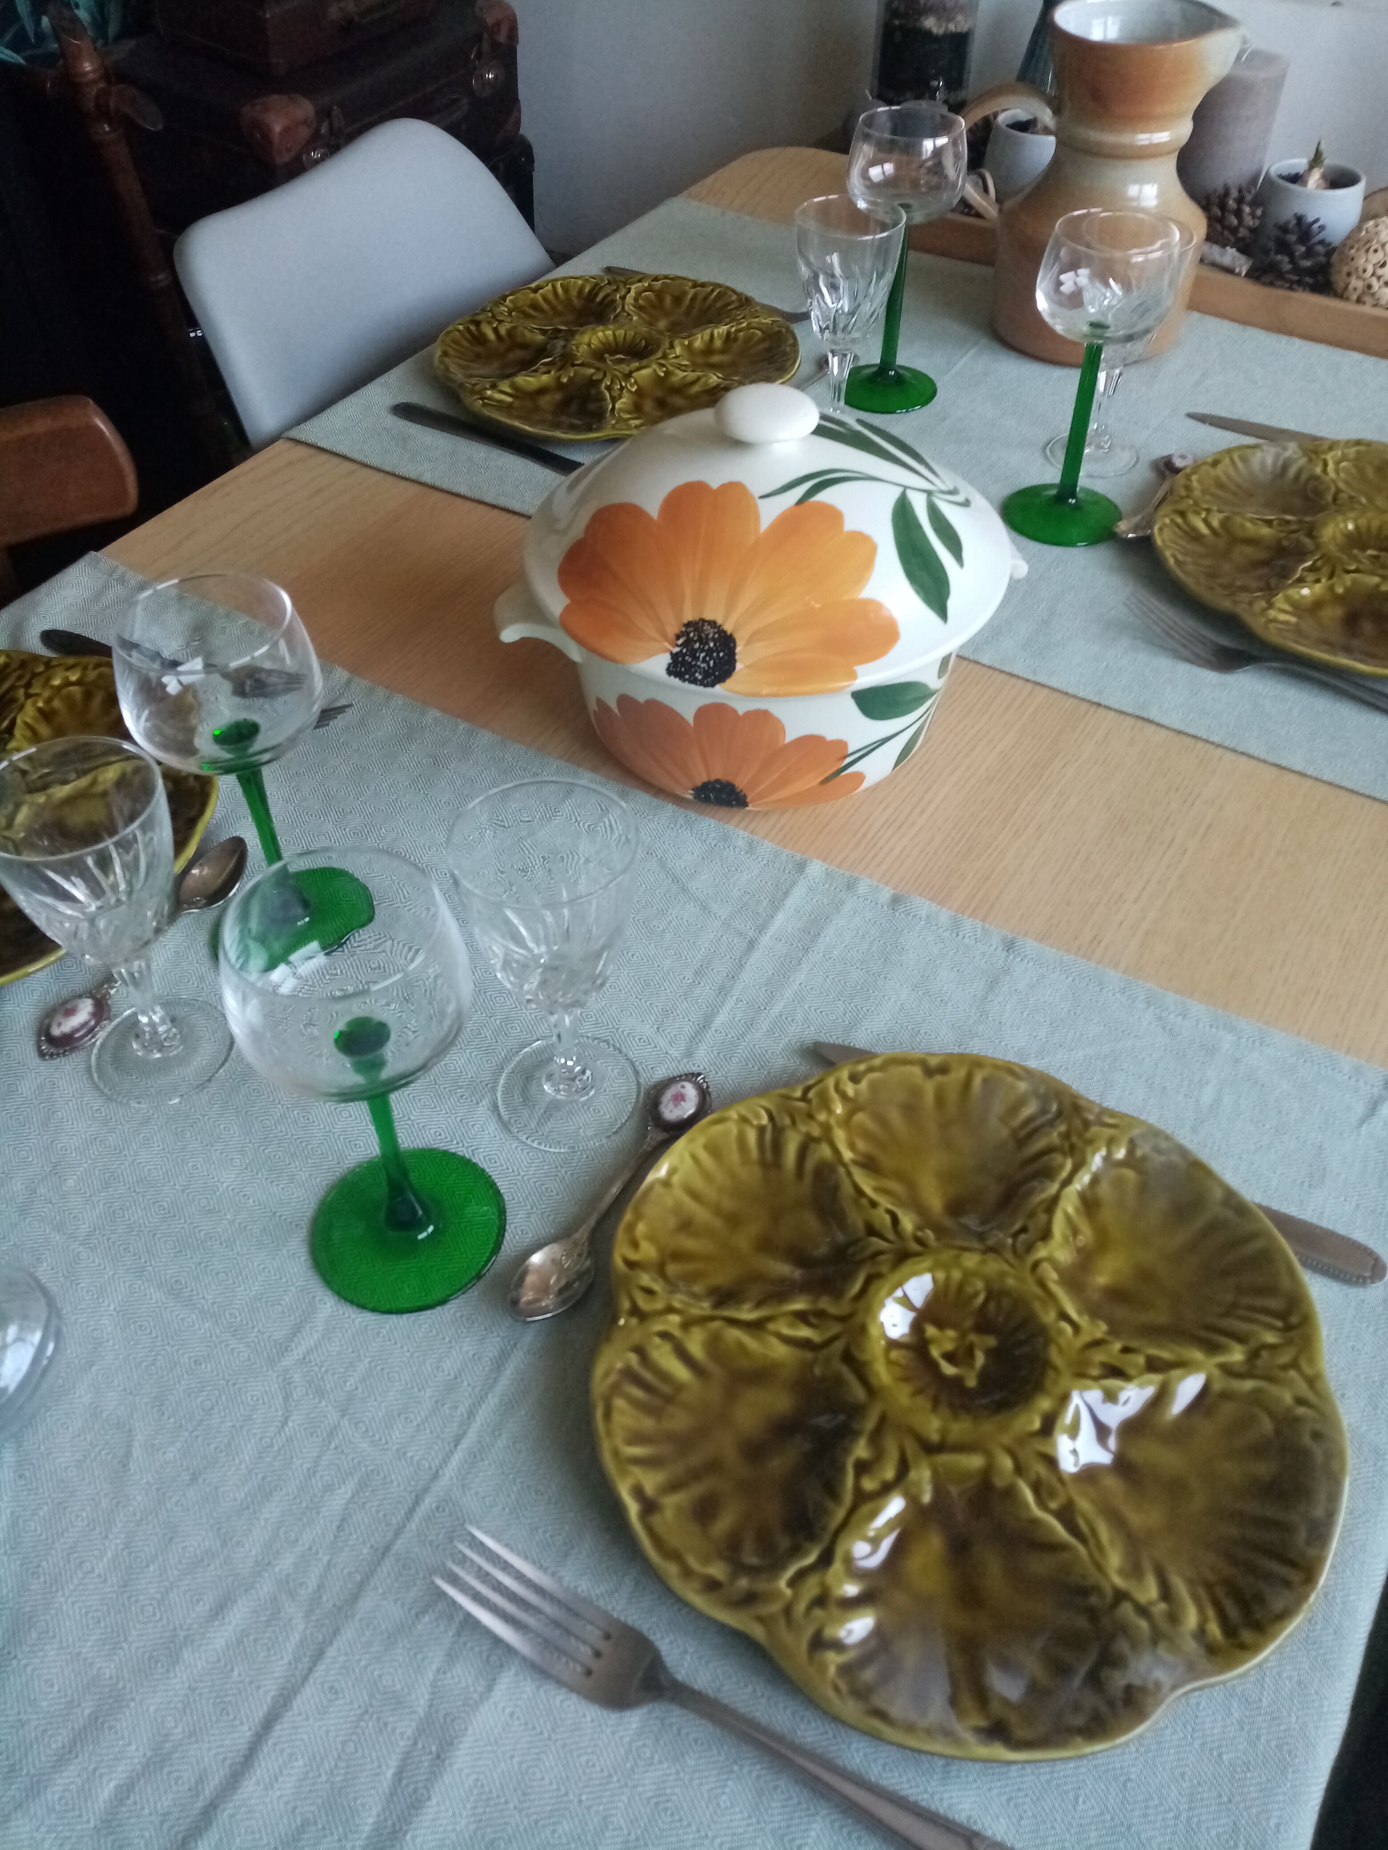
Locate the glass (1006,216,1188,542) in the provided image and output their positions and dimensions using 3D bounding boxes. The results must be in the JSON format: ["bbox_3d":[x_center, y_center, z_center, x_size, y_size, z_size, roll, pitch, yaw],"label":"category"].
[{"bbox_3d":[0.229,-0.314,0.806,0.078,0.168,0.078,1,47,-1],"label":"glass"}]

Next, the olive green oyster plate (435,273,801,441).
[{"bbox_3d":[-0.053,-0.402,0.979,0.253,0.026,0.253,1,47,-1],"label":"olive green oyster plate"}]

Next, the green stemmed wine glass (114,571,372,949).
[{"bbox_3d":[-0.178,-0.051,0.564,0.075,0.171,0.075,0,47,0],"label":"green stemmed wine glass"}]

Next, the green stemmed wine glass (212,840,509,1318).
[{"bbox_3d":[-0.105,0.056,0.465,0.075,0.171,0.075,0,47,0],"label":"green stemmed wine glass"}]

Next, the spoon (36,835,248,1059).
[{"bbox_3d":[-0.239,0.007,0.614,0.029,0.016,0.138,19,50,16],"label":"spoon"}]

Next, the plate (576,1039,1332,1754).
[{"bbox_3d":[0.090,0.148,0.478,0.250,0.029,0.249,0,47,0],"label":"plate"}]

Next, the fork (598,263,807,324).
[{"bbox_3d":[0.018,-0.485,1.072,0.205,0.020,0.025,22,51,19],"label":"fork"}]

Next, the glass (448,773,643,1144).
[{"bbox_3d":[-0.050,0.020,0.512,0.065,0.140,0.065,1,47,-1],"label":"glass"}]

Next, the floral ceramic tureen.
[{"bbox_3d":[0.034,-0.174,0.669,0.267,0.175,0.232,-10,48,-10],"label":"floral ceramic tureen"}]

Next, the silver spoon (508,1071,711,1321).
[{"bbox_3d":[-0.030,0.099,0.525,0.028,0.016,0.128,27,52,22],"label":"silver spoon"}]

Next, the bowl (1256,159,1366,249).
[{"bbox_3d":[0.485,-0.561,1.106,0.080,0.064,0.080,0,47,0],"label":"bowl"}]

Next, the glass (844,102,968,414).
[{"bbox_3d":[0.135,-0.435,0.916,0.078,0.168,0.078,1,47,-1],"label":"glass"}]

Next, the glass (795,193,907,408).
[{"bbox_3d":[0.092,-0.373,0.876,0.065,0.140,0.065,1,47,-1],"label":"glass"}]

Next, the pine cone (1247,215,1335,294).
[{"bbox_3d":[0.452,-0.502,1.048,0.062,0.059,0.062,1,47,-1],"label":"pine cone"}]

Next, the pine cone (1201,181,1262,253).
[{"bbox_3d":[0.421,-0.556,1.100,0.066,0.066,0.066,24,51,20],"label":"pine cone"}]

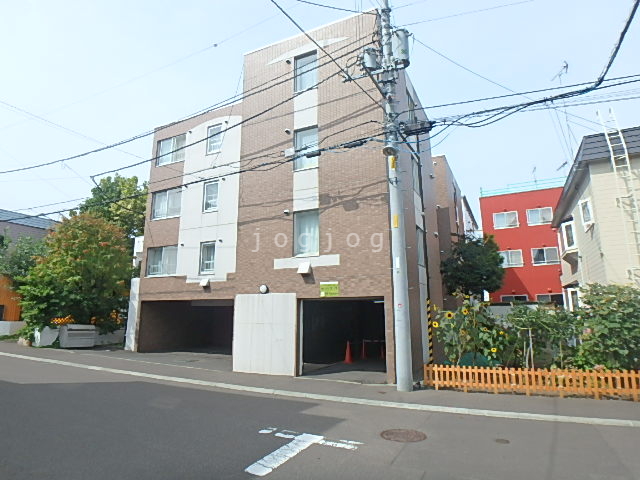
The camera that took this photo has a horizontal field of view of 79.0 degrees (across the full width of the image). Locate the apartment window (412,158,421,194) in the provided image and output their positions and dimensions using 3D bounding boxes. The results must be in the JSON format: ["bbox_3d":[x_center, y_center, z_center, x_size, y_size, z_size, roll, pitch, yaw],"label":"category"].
[{"bbox_3d":[3.602,-2.348,14.535,0.150,1.350,1.200,-6,-13,26],"label":"apartment window"}]

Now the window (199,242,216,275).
[{"bbox_3d":[-4.770,0.770,16.482,0.800,1.380,0.130,-6,-13,24],"label":"window"}]

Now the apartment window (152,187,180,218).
[{"bbox_3d":[-7.027,-1.651,17.802,1.820,1.360,0.150,-6,-13,26],"label":"apartment window"}]

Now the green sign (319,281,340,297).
[{"bbox_3d":[0.264,1.376,10.829,0.600,0.410,0.040,-6,-13,26],"label":"green sign"}]

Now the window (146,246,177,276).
[{"bbox_3d":[-7.167,0.964,17.559,1.820,1.340,0.130,-6,-13,24],"label":"window"}]

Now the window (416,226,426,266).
[{"bbox_3d":[3.633,0.285,14.033,0.150,1.350,1.200,-6,-13,26],"label":"window"}]

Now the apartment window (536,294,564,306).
[{"bbox_3d":[14.407,3.959,24.231,1.460,1.090,0.130,-6,-13,24],"label":"apartment window"}]

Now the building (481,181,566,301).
[{"bbox_3d":[16.028,2.123,27.320,7.500,9.700,8.000,-6,-13,26],"label":"building"}]

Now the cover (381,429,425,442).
[{"bbox_3d":[1.179,2.771,5.482,0.650,0.040,0.650,0,-11,0],"label":"cover"}]

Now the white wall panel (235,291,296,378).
[{"bbox_3d":[-1.669,2.764,11.600,2.130,2.340,0.150,-6,-13,24],"label":"white wall panel"}]

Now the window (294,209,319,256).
[{"bbox_3d":[-0.378,-0.193,11.040,0.840,1.350,0.120,-6,-12,25],"label":"window"}]

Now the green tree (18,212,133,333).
[{"bbox_3d":[-13.105,2.200,20.690,5.023,6.571,5.023,-6,-13,24],"label":"green tree"}]

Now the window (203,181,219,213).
[{"bbox_3d":[-4.680,-1.856,16.655,0.850,1.360,0.150,-6,-13,26],"label":"window"}]

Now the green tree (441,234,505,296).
[{"bbox_3d":[6.825,2.363,17.094,2.717,5.037,2.717,-6,-13,24],"label":"green tree"}]

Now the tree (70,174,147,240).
[{"bbox_3d":[-14.741,1.124,27.057,5.666,11.108,5.666,-6,-13,24],"label":"tree"}]

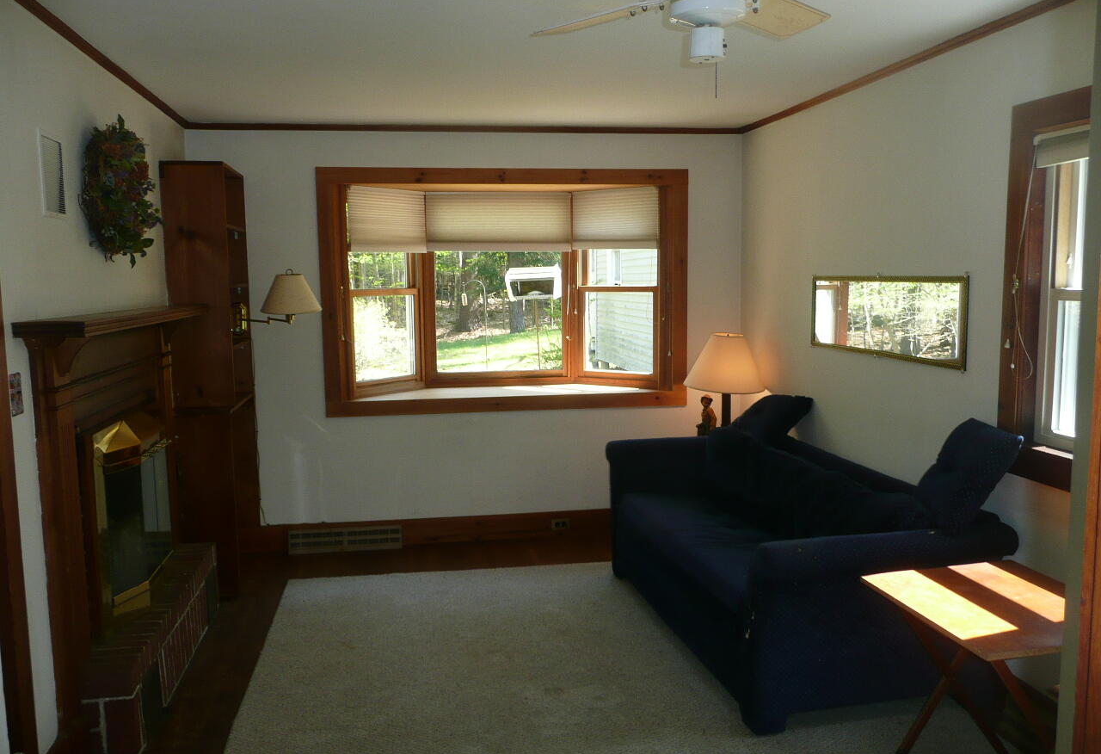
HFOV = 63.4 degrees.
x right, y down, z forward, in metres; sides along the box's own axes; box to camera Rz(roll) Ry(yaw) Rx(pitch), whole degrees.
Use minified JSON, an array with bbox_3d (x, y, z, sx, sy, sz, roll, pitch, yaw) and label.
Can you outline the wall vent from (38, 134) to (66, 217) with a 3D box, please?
[{"bbox_3d":[-1.597,-0.652,2.877,0.020,0.258,0.213,-2,6,-10],"label":"wall vent"}]

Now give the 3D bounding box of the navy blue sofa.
[{"bbox_3d":[0.955,0.740,3.975,0.961,0.753,1.981,-2,6,-10],"label":"navy blue sofa"}]

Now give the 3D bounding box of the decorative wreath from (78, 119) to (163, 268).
[{"bbox_3d":[-1.623,-0.699,3.424,0.149,0.555,0.565,-2,6,-10],"label":"decorative wreath"}]

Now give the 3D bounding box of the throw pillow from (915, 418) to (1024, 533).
[{"bbox_3d":[1.427,0.337,3.114,0.149,0.406,0.366,39,-1,-11],"label":"throw pillow"}]

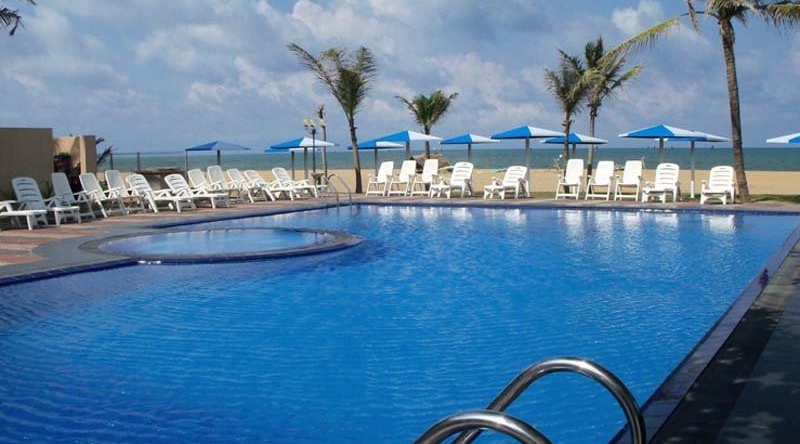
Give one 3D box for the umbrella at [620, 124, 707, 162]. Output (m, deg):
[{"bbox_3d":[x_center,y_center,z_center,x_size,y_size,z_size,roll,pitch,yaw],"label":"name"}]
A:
[{"bbox_3d":[7.116,-1.571,21.992,2.450,2.130,2.450,-1,5,0],"label":"umbrella"}]

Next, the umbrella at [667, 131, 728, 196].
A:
[{"bbox_3d":[9.402,-1.848,26.000,2.350,2.150,2.350,2,6,28],"label":"umbrella"}]

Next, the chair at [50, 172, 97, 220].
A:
[{"bbox_3d":[-7.124,-0.553,17.522,0.820,1.030,0.630,2,6,28],"label":"chair"}]

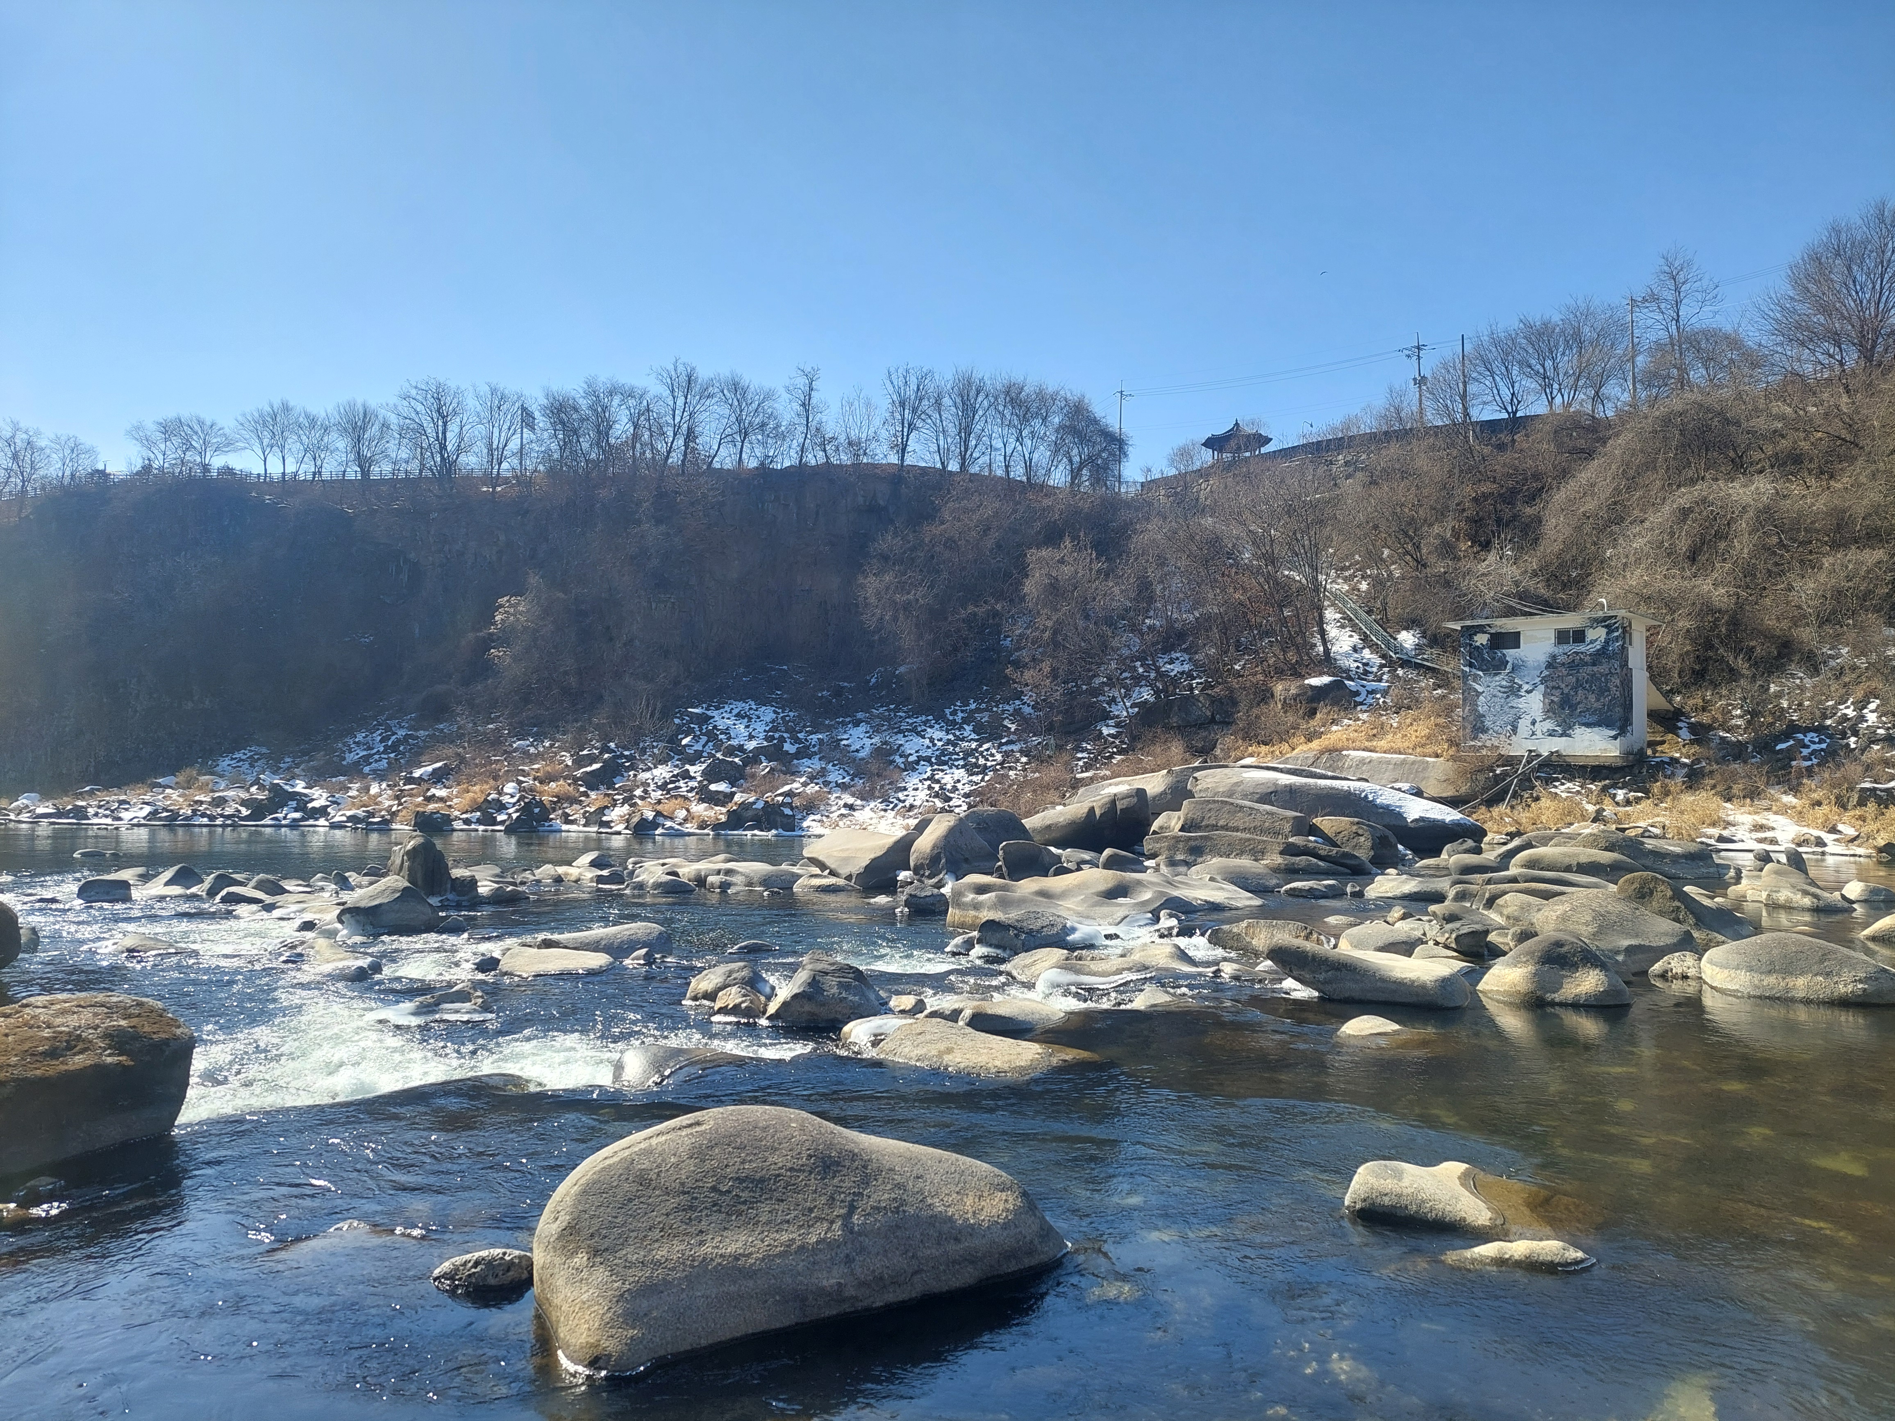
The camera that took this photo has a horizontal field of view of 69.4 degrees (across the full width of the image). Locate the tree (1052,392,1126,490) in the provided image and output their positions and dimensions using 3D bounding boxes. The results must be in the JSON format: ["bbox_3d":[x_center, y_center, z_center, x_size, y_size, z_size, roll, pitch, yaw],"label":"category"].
[{"bbox_3d":[12.191,-23.232,118.000,6.383,8.553,6.383,0,-2,0],"label":"tree"}]

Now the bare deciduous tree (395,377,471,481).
[{"bbox_3d":[-47.058,-25.625,125.000,7.167,9.466,7.167,0,-2,0],"label":"bare deciduous tree"}]

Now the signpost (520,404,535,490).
[{"bbox_3d":[-37.942,-23.848,123.500,0.400,7.800,3.200,0,-2,0],"label":"signpost"}]

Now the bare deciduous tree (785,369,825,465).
[{"bbox_3d":[-12.047,-24.909,116.000,3.388,8.533,3.558,0,-2,0],"label":"bare deciduous tree"}]

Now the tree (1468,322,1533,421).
[{"bbox_3d":[45.253,-27.746,112.000,5.300,8.200,5.200,1,-3,0],"label":"tree"}]

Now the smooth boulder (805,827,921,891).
[{"bbox_3d":[-1.573,2.848,26.200,2.200,1.250,1.700,1,-3,-10],"label":"smooth boulder"}]

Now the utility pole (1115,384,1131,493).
[{"bbox_3d":[18.280,-28.188,142.000,1.900,11.400,0.600,0,-3,10],"label":"utility pole"}]

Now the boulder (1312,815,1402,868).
[{"bbox_3d":[11.836,3.782,39.500,2.550,1.450,2.000,0,-2,0],"label":"boulder"}]

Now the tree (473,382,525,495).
[{"bbox_3d":[-39.596,-24.085,121.000,4.712,9.555,4.712,0,-2,0],"label":"tree"}]

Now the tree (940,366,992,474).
[{"bbox_3d":[1.778,-29.048,137.000,5.300,10.900,5.200,1,-3,0],"label":"tree"}]

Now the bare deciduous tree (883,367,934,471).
[{"bbox_3d":[-3.927,-29.270,137.000,5.400,10.800,5.200,1,-3,0],"label":"bare deciduous tree"}]

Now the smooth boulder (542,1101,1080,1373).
[{"bbox_3d":[-0.710,2.309,6.400,2.350,1.000,1.300,3,-4,-36],"label":"smooth boulder"}]

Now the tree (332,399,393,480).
[{"bbox_3d":[-66.316,-30.685,155.000,7.000,9.300,6.600,1,-3,0],"label":"tree"}]

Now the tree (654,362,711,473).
[{"bbox_3d":[-23.107,-25.553,119.000,5.149,9.784,5.149,0,-2,0],"label":"tree"}]

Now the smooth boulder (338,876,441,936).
[{"bbox_3d":[-7.494,2.657,18.400,1.350,0.850,1.100,2,-3,-20],"label":"smooth boulder"}]

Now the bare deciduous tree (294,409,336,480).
[{"bbox_3d":[-60.120,-25.314,130.000,3.938,6.891,3.938,0,-2,0],"label":"bare deciduous tree"}]

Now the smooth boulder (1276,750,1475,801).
[{"bbox_3d":[14.877,2.363,48.000,7.000,2.000,3.600,0,-3,14],"label":"smooth boulder"}]

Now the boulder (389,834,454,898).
[{"bbox_3d":[-11.345,3.351,29.500,1.400,1.400,1.200,0,-2,0],"label":"boulder"}]

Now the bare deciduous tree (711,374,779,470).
[{"bbox_3d":[-20.673,-29.533,140.000,6.900,10.000,6.500,1,-3,0],"label":"bare deciduous tree"}]

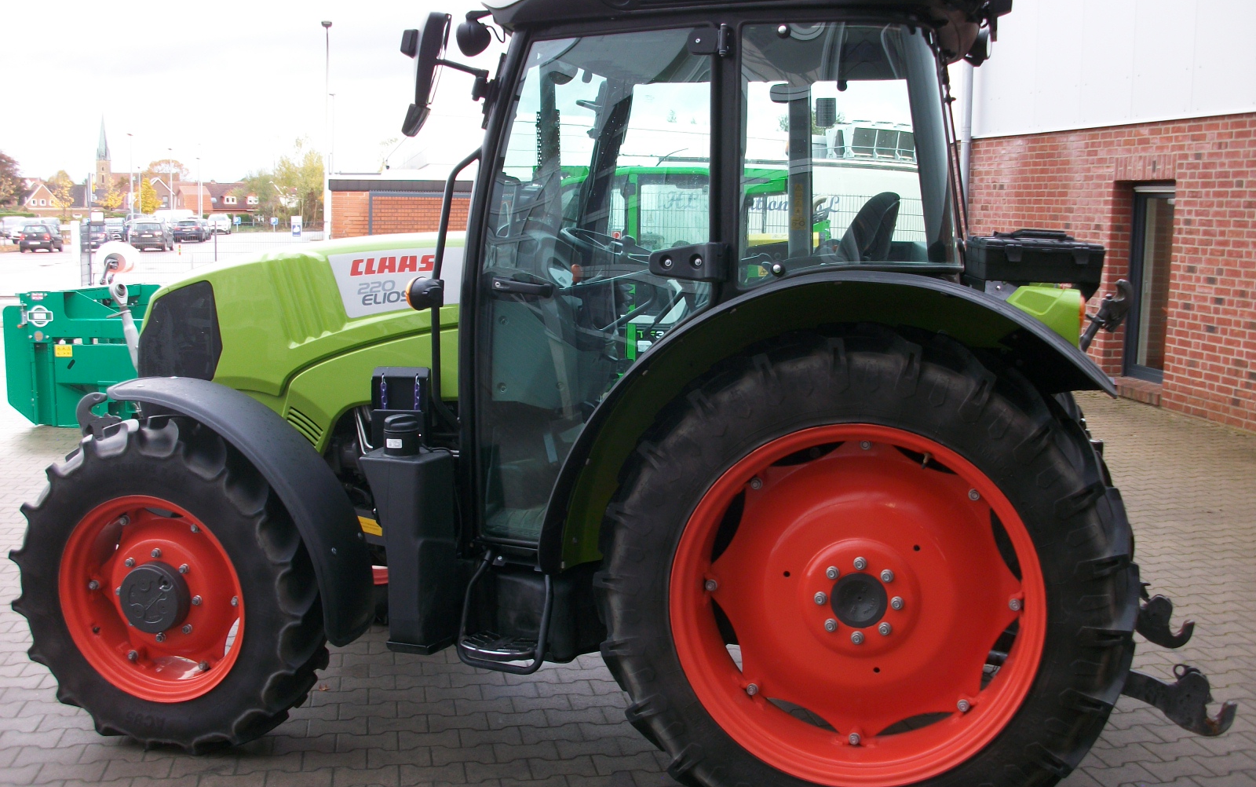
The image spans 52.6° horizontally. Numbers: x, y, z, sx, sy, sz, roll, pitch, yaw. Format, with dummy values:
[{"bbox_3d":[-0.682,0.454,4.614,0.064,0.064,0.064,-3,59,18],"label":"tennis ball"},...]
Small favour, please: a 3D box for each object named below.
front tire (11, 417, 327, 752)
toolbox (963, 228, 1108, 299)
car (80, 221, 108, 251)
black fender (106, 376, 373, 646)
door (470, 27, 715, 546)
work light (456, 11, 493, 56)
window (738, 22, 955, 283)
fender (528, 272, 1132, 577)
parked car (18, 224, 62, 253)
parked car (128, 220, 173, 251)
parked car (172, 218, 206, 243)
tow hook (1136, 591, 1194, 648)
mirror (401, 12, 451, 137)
[{"bbox_3d":[-1.438,0.611,3.964,1.060,1.040,0.280,3,8,14],"label":"front tire"},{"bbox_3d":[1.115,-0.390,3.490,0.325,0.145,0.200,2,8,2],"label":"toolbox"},{"bbox_3d":[-28.700,-8.380,68.000,1.750,1.470,4.200,-2,9,-20],"label":"car"},{"bbox_3d":[-1.162,0.329,3.857,0.760,0.750,0.280,3,8,13],"label":"black fender"},{"bbox_3d":[-0.112,-0.259,3.596,0.710,1.490,0.100,3,8,15],"label":"door"},{"bbox_3d":[-0.440,-1.028,3.630,0.100,0.125,0.105,3,8,13],"label":"work light"},{"bbox_3d":[0.577,-0.636,3.372,0.600,0.690,0.050,3,8,15],"label":"window"},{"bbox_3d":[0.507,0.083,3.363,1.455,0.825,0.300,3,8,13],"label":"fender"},{"bbox_3d":[-31.100,-8.200,67.500,1.670,1.460,3.900,-1,8,-13],"label":"parked car"},{"bbox_3d":[-23.251,-7.723,62.000,1.760,1.560,4.200,-1,8,-15],"label":"parked car"},{"bbox_3d":[-26.560,-9.895,77.000,1.790,1.470,4.500,-1,8,-16],"label":"parked car"},{"bbox_3d":[1.782,0.751,4.219,0.190,0.180,0.075,3,8,13],"label":"tow hook"},{"bbox_3d":[-0.540,-0.849,3.387,0.110,0.325,0.180,7,7,-7],"label":"mirror"}]

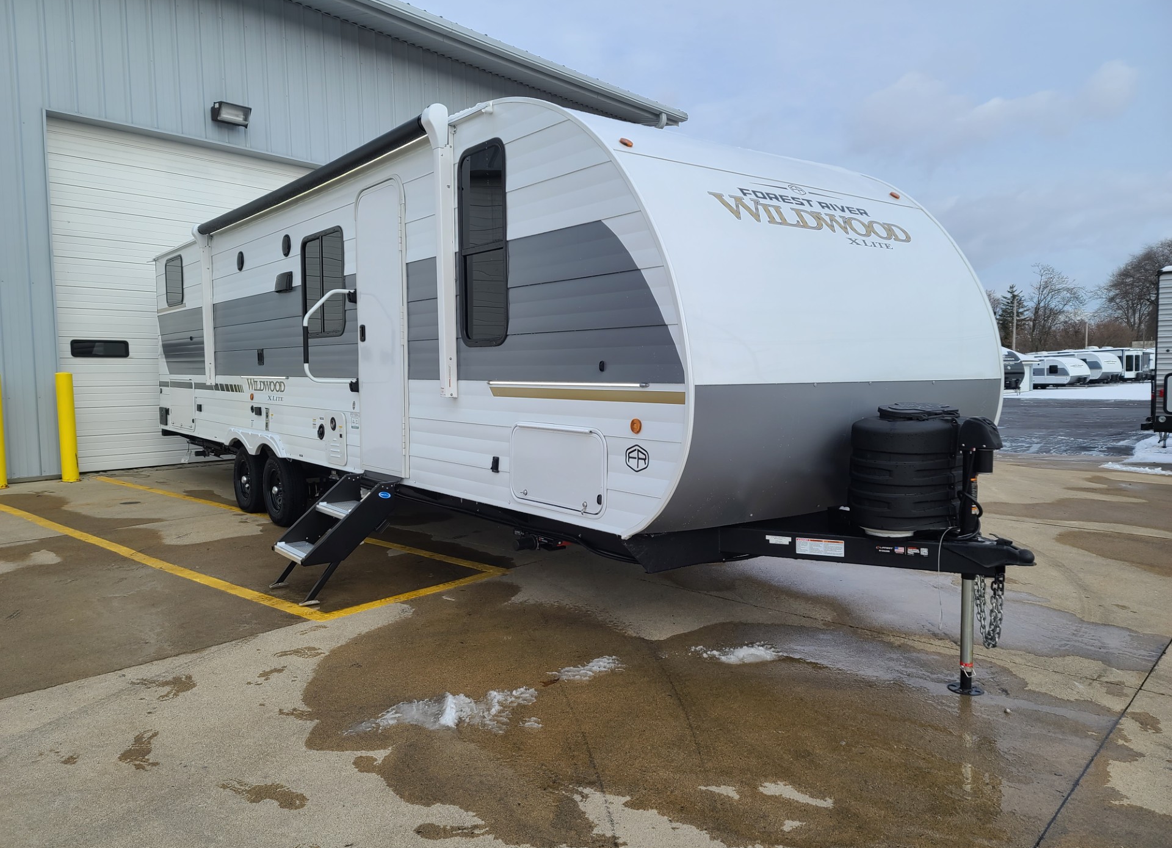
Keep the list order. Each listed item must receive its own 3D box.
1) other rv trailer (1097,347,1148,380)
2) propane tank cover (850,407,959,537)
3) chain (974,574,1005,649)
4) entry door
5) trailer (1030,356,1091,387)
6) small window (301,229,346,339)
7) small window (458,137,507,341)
[{"bbox_3d":[52.900,-6.240,88.800,2.500,3.500,11.000,-1,4,-17],"label":"other rv trailer"},{"bbox_3d":[1.451,0.182,3.867,0.630,0.550,0.370,-3,5,-38],"label":"propane tank cover"},{"bbox_3d":[1.703,0.795,3.594,0.080,0.315,0.110,-3,5,-38],"label":"chain"},{"bbox_3d":[-1.282,-0.599,5.302,0.070,1.822,0.718,-3,5,-38],"label":"entry door"},{"bbox_3d":[40.800,-4.660,74.900,2.440,2.880,8.000,-2,4,-21],"label":"trailer"},{"bbox_3d":[-1.878,-0.992,6.029,0.060,0.754,0.783,-3,5,-38],"label":"small window"},{"bbox_3d":[-0.530,-0.909,4.323,0.060,1.033,0.464,-3,5,-38],"label":"small window"}]

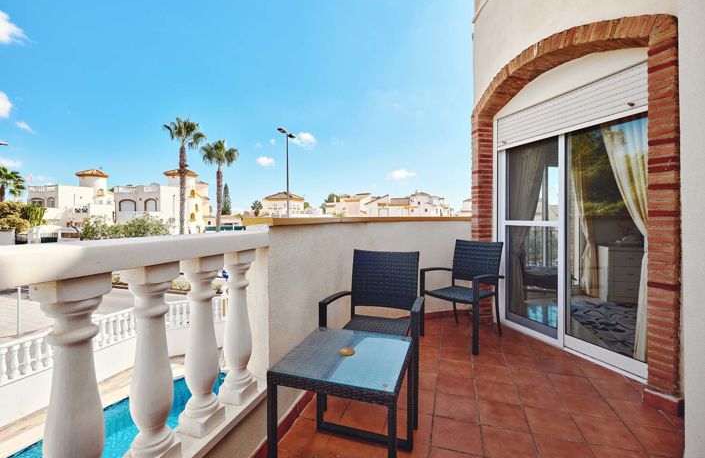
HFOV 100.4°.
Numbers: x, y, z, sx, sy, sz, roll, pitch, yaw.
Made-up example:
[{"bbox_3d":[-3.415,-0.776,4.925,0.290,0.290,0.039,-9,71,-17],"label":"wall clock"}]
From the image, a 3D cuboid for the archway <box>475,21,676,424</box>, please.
[{"bbox_3d":[1.669,-0.267,2.446,0.250,2.600,1.618,0,1,-20],"label":"archway"}]

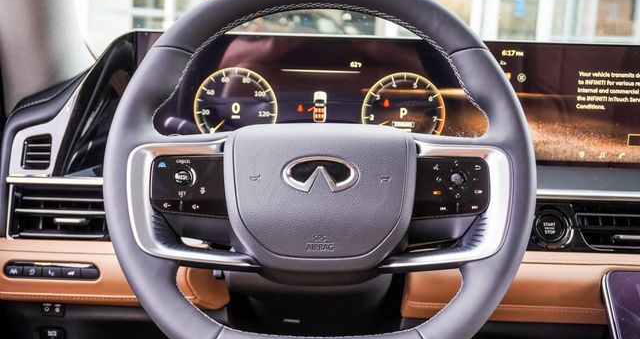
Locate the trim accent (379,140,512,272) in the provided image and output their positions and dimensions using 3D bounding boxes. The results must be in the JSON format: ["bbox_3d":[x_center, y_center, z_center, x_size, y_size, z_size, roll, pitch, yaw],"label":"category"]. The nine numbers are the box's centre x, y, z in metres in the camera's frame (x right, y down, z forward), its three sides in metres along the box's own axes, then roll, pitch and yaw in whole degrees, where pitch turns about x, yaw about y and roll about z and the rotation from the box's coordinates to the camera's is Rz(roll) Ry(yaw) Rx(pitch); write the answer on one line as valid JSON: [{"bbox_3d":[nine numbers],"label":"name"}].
[{"bbox_3d":[0.110,0.033,0.772,0.113,0.111,0.035,2,-14,0],"label":"trim accent"}]

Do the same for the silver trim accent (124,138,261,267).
[{"bbox_3d":[-0.111,0.032,0.772,0.112,0.111,0.035,2,-14,0],"label":"silver trim accent"}]

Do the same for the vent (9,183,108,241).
[{"bbox_3d":[-0.265,0.043,0.913,0.112,0.057,0.040,2,4,0],"label":"vent"}]

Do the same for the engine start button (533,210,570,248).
[{"bbox_3d":[0.240,0.062,0.905,0.038,0.038,0.014,2,3,0],"label":"engine start button"}]

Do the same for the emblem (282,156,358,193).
[{"bbox_3d":[0.001,0.004,0.772,0.067,0.030,0.009,2,-15,0],"label":"emblem"}]

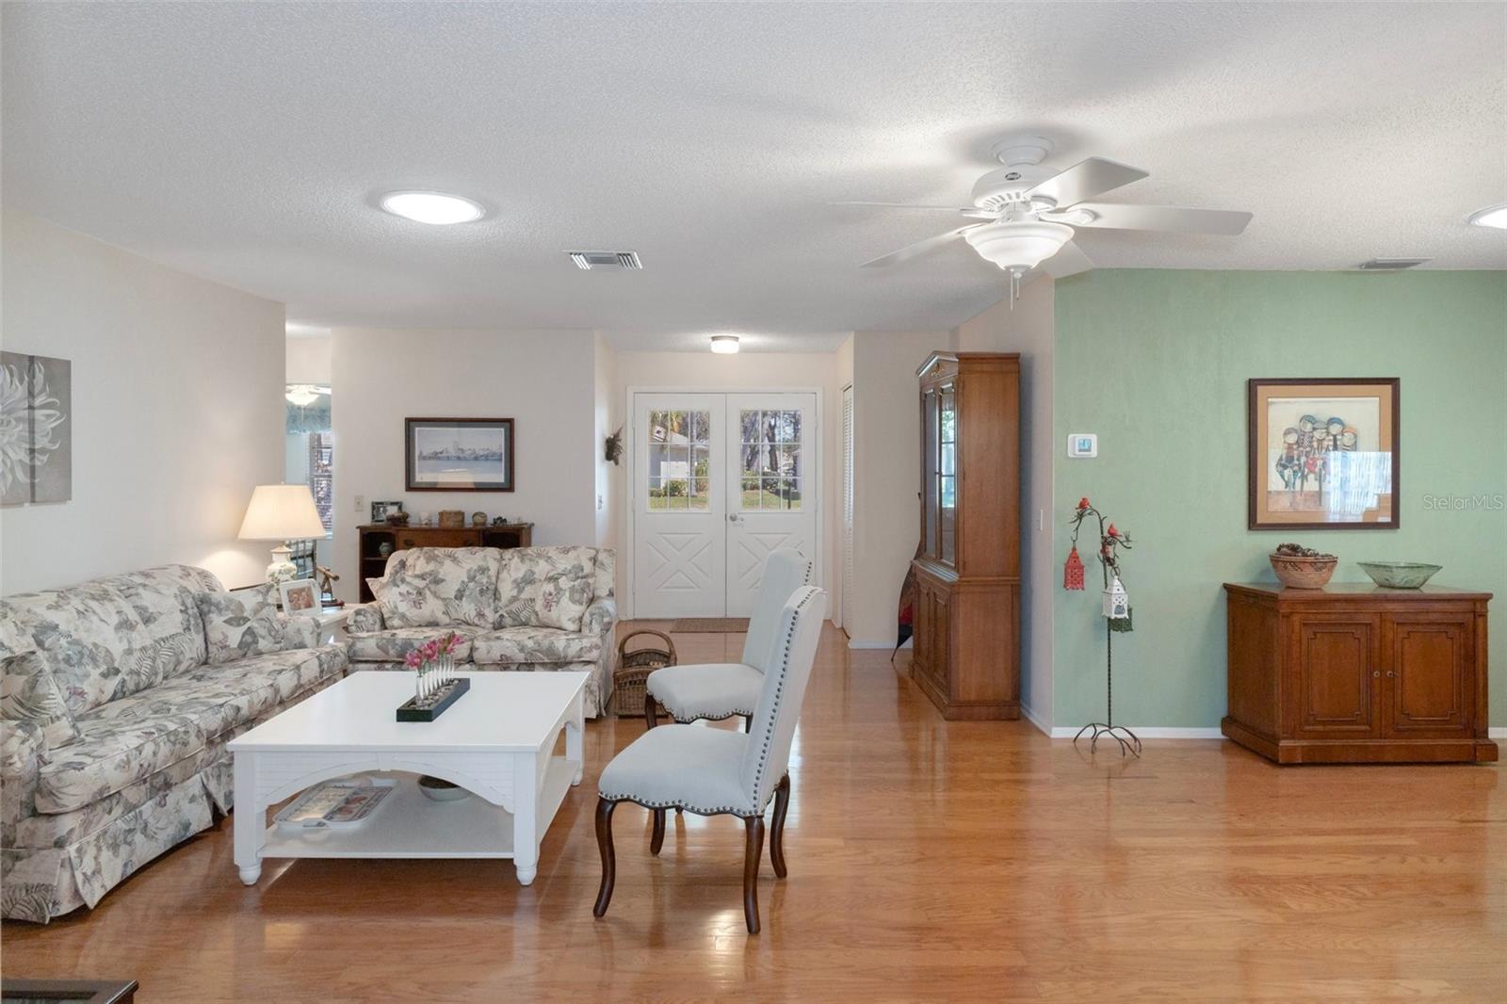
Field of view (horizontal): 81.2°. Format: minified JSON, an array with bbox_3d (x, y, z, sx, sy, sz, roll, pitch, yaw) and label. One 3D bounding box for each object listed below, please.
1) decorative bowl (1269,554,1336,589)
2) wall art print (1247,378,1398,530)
[{"bbox_3d":[2.700,0.346,4.310,0.335,0.160,0.335,0,2,0],"label":"decorative bowl"},{"bbox_3d":[2.963,-0.248,4.575,0.790,0.790,0.035,0,2,0],"label":"wall art print"}]

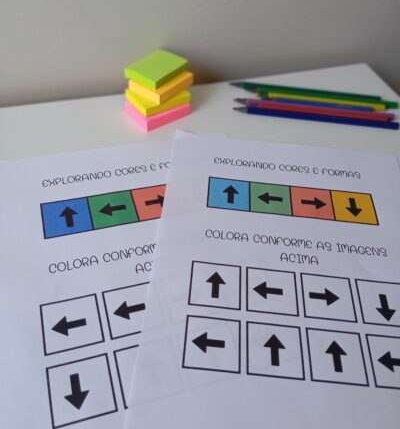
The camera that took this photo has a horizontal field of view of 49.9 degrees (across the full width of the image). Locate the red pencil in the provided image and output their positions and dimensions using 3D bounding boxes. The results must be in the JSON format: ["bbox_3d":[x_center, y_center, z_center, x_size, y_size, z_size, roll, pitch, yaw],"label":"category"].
[{"bbox_3d":[0.118,-0.106,0.442,0.161,0.008,0.008,6,48,0],"label":"red pencil"}]

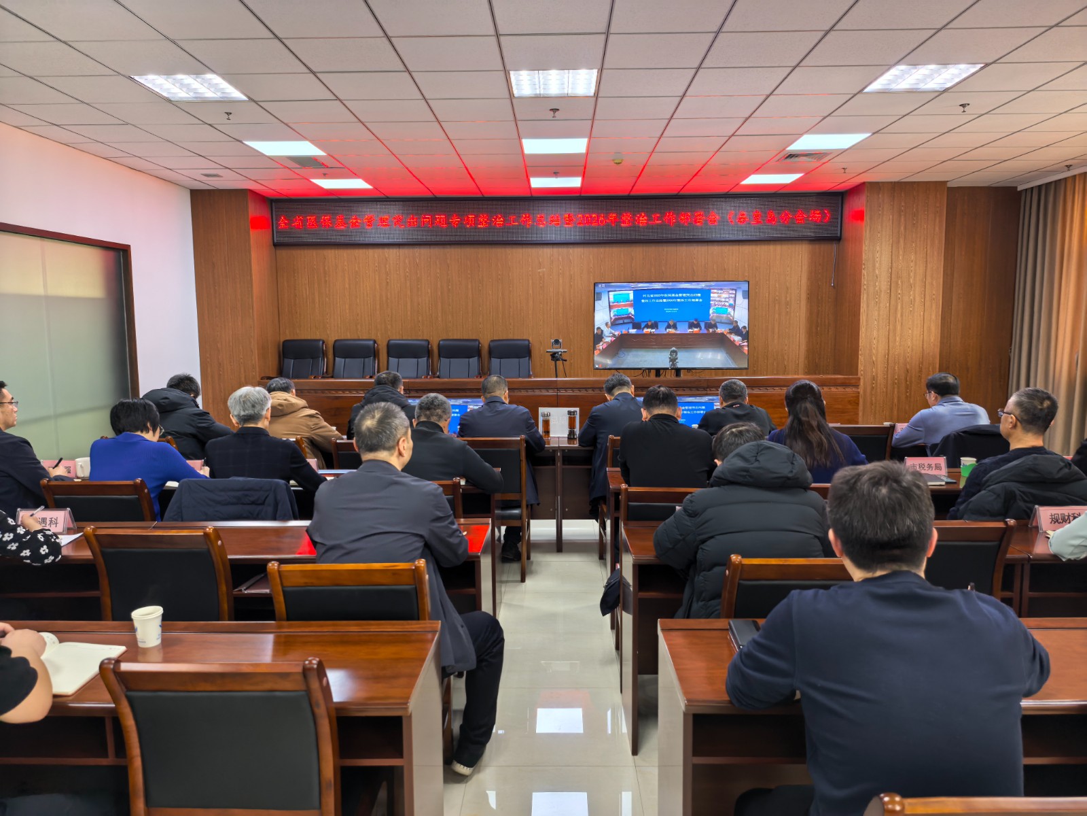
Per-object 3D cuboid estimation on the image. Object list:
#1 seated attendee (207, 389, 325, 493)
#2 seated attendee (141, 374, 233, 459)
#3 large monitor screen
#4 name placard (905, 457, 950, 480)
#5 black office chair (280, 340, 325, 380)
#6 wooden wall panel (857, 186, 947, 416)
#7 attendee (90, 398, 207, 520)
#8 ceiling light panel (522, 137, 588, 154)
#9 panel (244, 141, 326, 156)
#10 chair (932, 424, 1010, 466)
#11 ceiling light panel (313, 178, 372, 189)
[{"bbox_3d":[-1.358,0.531,3.794,0.570,1.300,0.700,0,7,4],"label":"seated attendee"},{"bbox_3d":[-2.358,0.408,5.127,0.570,1.290,0.760,1,6,9],"label":"seated attendee"},{"bbox_3d":[1.568,-1.008,9.245,1.900,1.080,0.080,0,6,1],"label":"large monitor screen"},{"bbox_3d":[2.134,0.321,4.217,0.215,0.105,0.090,0,7,1],"label":"name placard"},{"bbox_3d":[-2.934,-0.260,9.020,0.620,1.100,0.660,0,7,1],"label":"black office chair"},{"bbox_3d":[4.188,-0.999,8.879,0.940,3.227,0.100,0,6,1],"label":"wooden wall panel"},{"bbox_3d":[-1.898,0.566,3.788,0.520,1.240,0.680,1,7,9],"label":"attendee"},{"bbox_3d":[0.102,-2.339,6.716,0.600,0.040,0.600,0,7,1],"label":"ceiling light panel"},{"bbox_3d":[-2.355,-2.391,6.915,0.600,0.050,0.580,0,6,1],"label":"panel"},{"bbox_3d":[2.819,0.564,5.142,0.490,0.950,0.560,0,7,1],"label":"chair"},{"bbox_3d":[-2.258,-2.549,8.525,0.595,0.050,0.595,0,7,1],"label":"ceiling light panel"}]

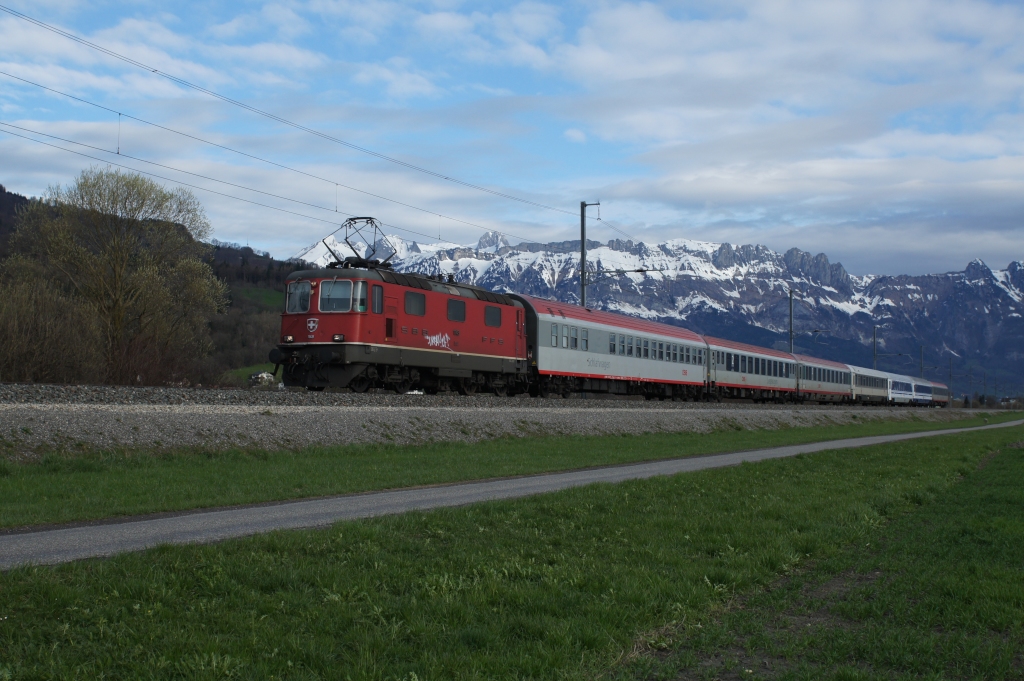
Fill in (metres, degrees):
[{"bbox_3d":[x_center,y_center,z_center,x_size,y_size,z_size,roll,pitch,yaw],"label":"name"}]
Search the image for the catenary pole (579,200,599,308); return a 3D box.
[{"bbox_3d":[4.395,-1.970,66.623,1.100,11.500,0.300,-2,-4,25],"label":"catenary pole"}]

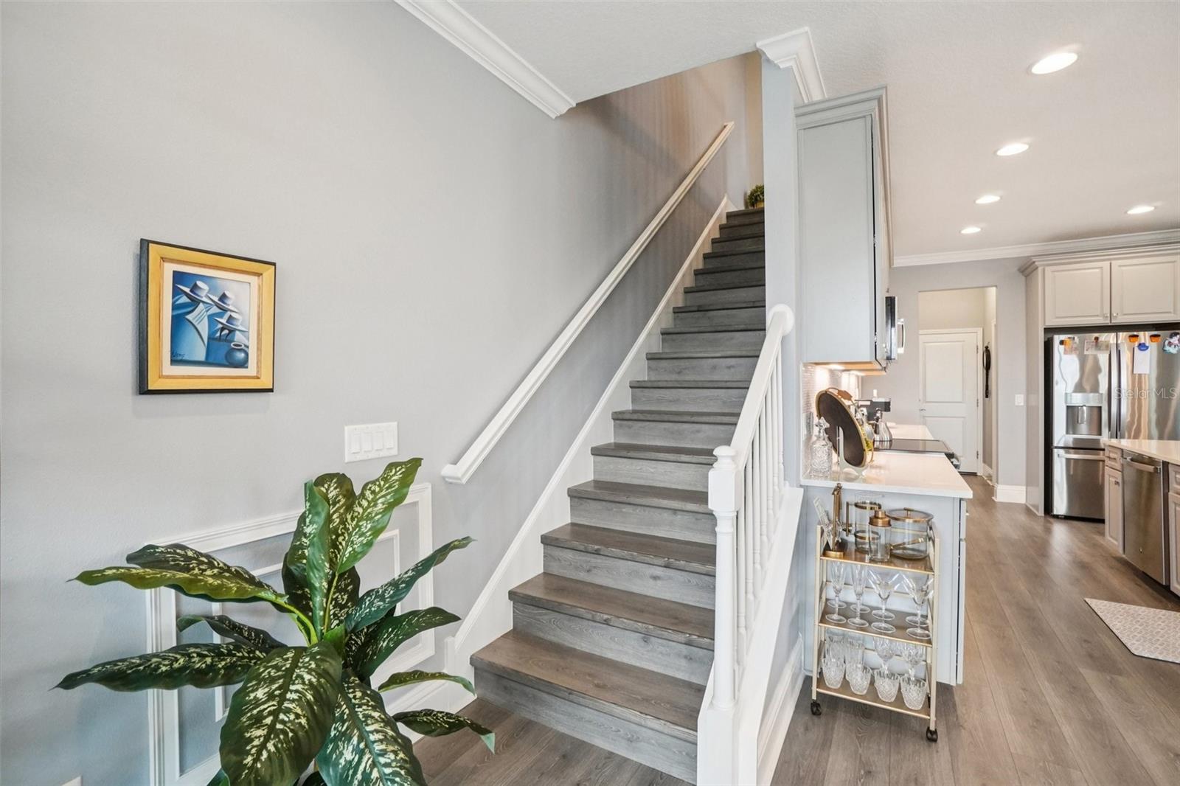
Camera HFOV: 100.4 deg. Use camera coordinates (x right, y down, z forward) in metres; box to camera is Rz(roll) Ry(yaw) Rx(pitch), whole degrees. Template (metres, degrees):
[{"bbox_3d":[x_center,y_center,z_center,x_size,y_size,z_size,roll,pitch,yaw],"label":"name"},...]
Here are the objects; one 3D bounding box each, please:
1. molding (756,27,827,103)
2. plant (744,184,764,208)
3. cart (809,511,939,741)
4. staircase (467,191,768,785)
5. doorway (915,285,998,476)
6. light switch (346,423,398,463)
[{"bbox_3d":[0.935,-1.428,2.258,0.210,0.110,0.550,1,2,31],"label":"molding"},{"bbox_3d":[1.872,-2.084,5.309,0.280,0.300,0.280,1,2,31],"label":"plant"},{"bbox_3d":[1.201,0.936,2.112,0.430,0.810,0.320,1,2,26],"label":"cart"},{"bbox_3d":[0.921,-0.288,3.450,1.030,3.180,3.860,1,2,31],"label":"staircase"},{"bbox_3d":[4.309,0.004,5.801,0.760,2.420,0.160,1,2,30],"label":"doorway"},{"bbox_3d":[-0.770,0.171,1.751,0.012,0.121,0.205,1,2,32],"label":"light switch"}]

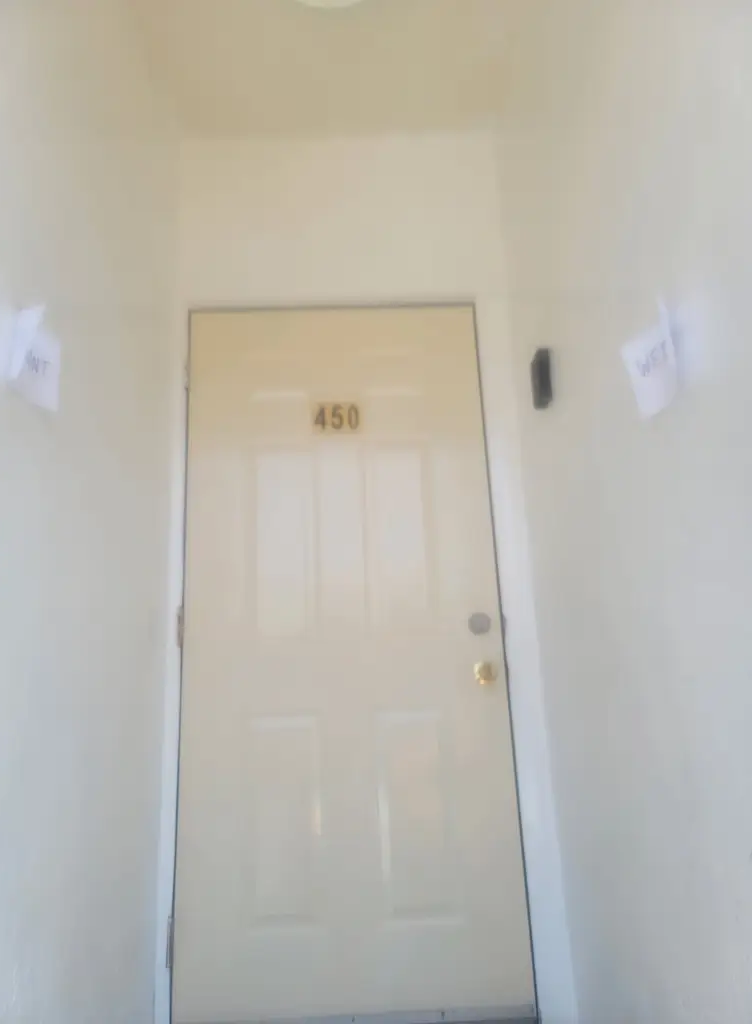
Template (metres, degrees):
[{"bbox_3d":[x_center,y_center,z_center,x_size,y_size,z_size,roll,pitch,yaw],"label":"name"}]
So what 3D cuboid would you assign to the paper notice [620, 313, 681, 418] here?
[{"bbox_3d":[0.474,-0.246,1.284,0.025,0.145,0.108,4,-17,-21],"label":"paper notice"}]

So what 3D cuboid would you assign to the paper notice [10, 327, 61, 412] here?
[{"bbox_3d":[-0.584,-0.260,1.275,0.025,0.145,0.115,-7,-16,17],"label":"paper notice"}]

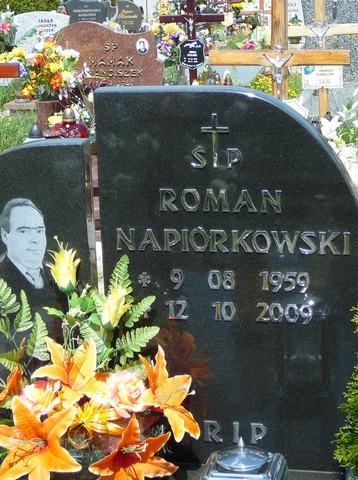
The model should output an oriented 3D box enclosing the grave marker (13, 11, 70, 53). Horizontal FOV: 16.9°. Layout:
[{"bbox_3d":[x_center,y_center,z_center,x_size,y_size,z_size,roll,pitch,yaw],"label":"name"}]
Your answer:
[{"bbox_3d":[-1.545,-2.196,13.500,0.650,0.740,0.100,1,14,12],"label":"grave marker"}]

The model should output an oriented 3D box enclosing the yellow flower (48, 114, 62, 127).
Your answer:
[{"bbox_3d":[-0.684,-0.656,6.600,0.072,0.062,0.065,1,14,12],"label":"yellow flower"}]

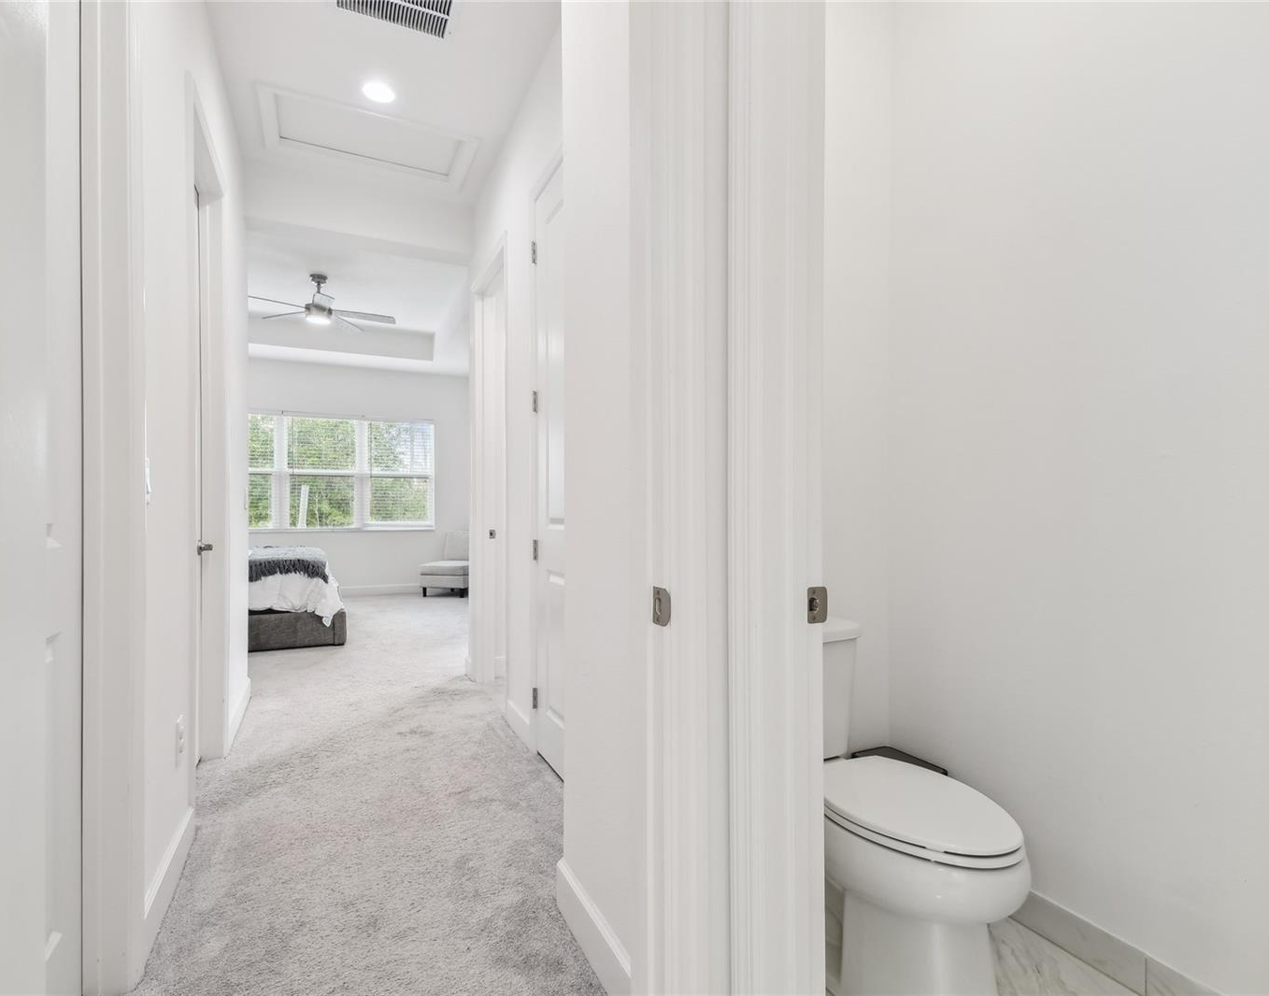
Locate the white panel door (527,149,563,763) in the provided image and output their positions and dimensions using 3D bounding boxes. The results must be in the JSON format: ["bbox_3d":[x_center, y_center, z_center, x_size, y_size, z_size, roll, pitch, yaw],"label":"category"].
[{"bbox_3d":[-0.239,-0.118,2.479,0.112,2.512,0.870,0,0,-27],"label":"white panel door"}]

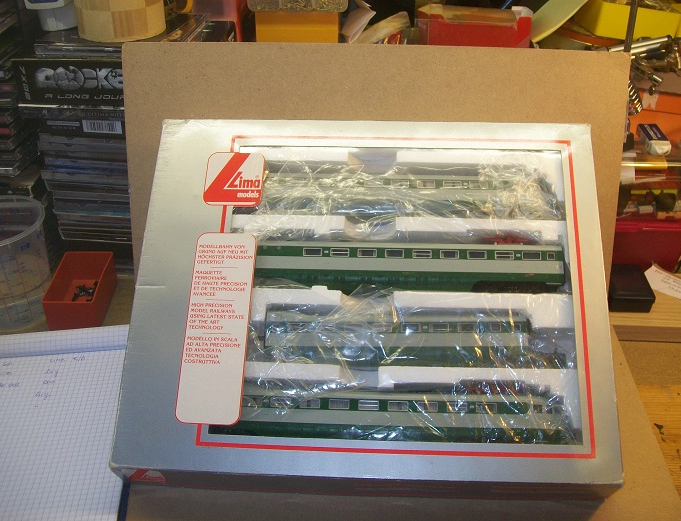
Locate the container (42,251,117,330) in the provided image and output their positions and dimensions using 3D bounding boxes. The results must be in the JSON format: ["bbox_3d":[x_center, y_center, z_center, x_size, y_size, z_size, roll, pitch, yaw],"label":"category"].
[{"bbox_3d":[-0.277,0.033,0.776,0.051,0.040,0.090,0,35,-3],"label":"container"}]

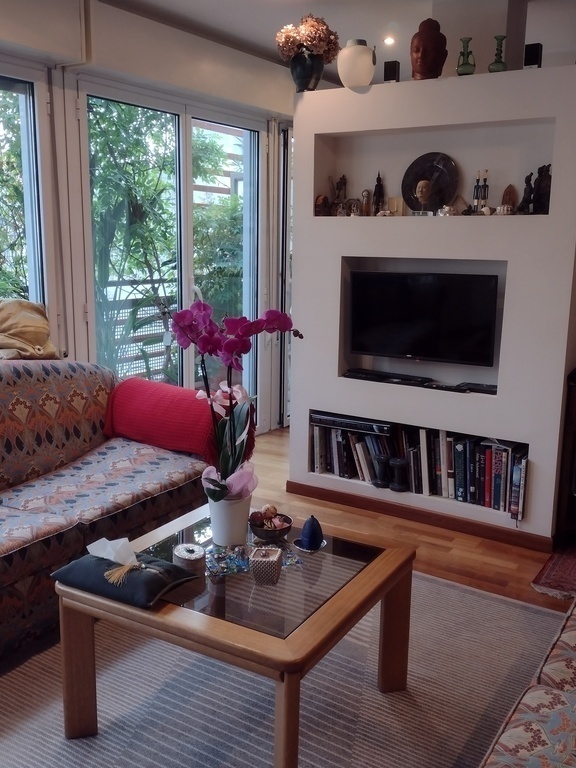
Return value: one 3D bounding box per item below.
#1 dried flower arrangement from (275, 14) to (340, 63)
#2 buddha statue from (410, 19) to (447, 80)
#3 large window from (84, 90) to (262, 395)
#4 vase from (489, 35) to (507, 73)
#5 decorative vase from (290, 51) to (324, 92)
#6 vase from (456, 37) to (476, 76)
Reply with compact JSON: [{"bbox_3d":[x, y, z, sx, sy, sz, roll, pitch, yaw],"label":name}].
[{"bbox_3d":[0.097,-1.712,3.972,0.310,0.240,0.260,7,12,32],"label":"dried flower arrangement"},{"bbox_3d":[0.648,-1.519,3.661,0.165,0.275,0.185,7,12,32],"label":"buddha statue"},{"bbox_3d":[-0.619,-0.574,4.774,0.080,2.110,1.600,7,12,32],"label":"large window"},{"bbox_3d":[0.905,-1.417,3.452,0.080,0.163,0.080,7,12,32],"label":"vase"},{"bbox_3d":[0.097,-1.548,3.994,0.165,0.205,0.165,1,10,0],"label":"decorative vase"},{"bbox_3d":[0.787,-1.436,3.525,0.090,0.170,0.080,7,12,32],"label":"vase"}]

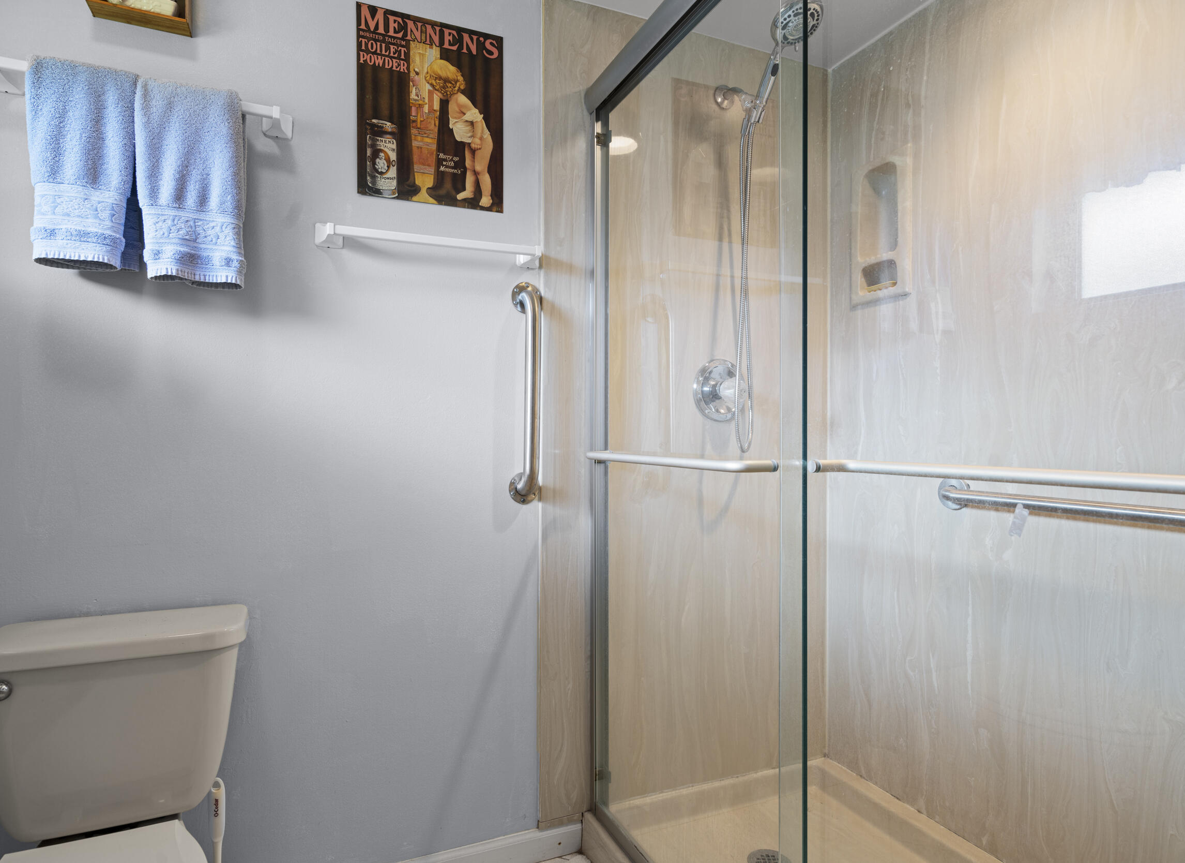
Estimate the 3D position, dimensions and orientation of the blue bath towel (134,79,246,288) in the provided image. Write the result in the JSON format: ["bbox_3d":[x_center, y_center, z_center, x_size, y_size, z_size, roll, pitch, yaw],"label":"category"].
[{"bbox_3d":[-0.759,-0.468,1.230,0.175,0.391,0.085,0,0,-23],"label":"blue bath towel"}]

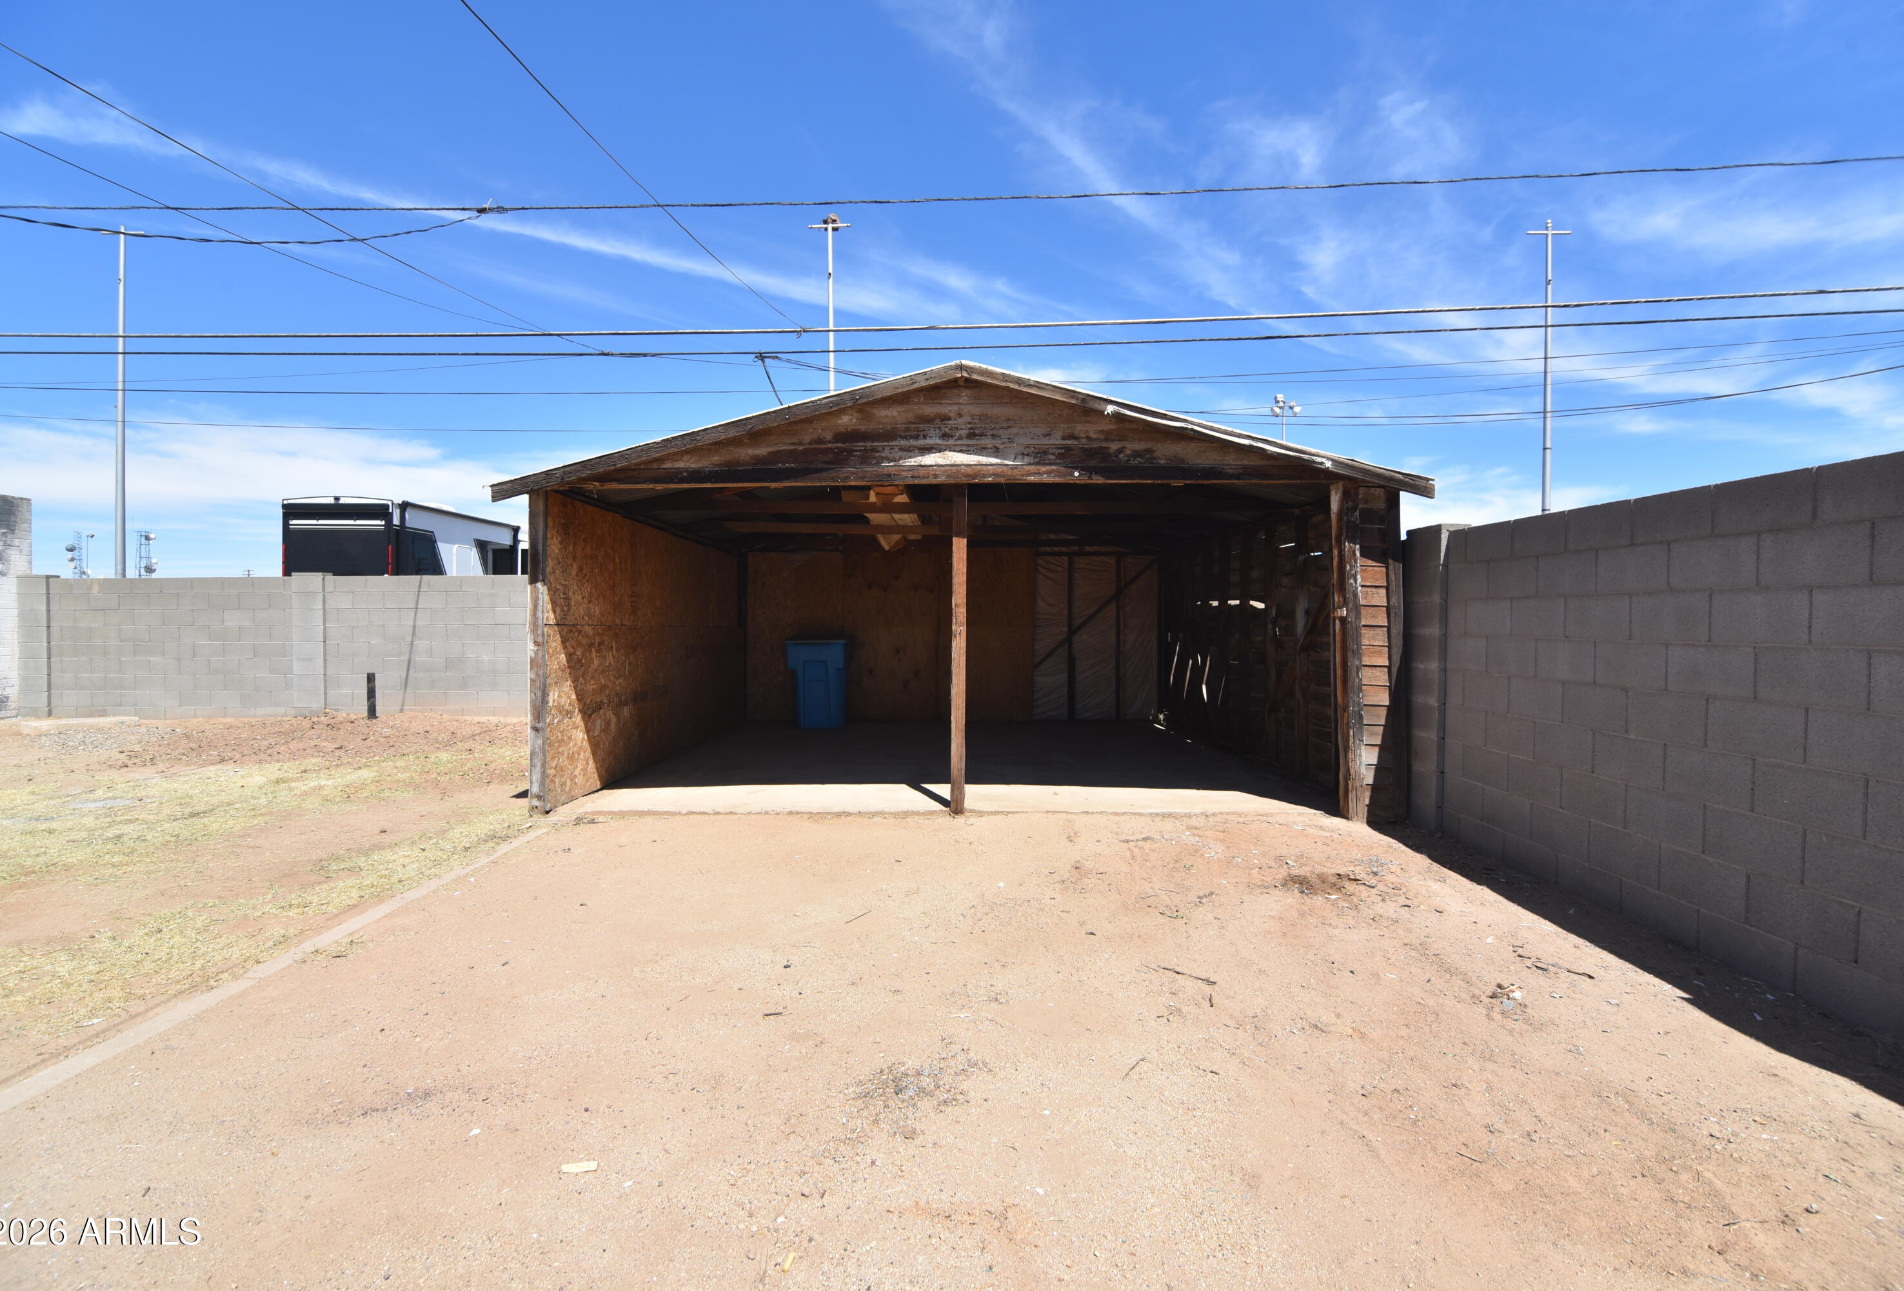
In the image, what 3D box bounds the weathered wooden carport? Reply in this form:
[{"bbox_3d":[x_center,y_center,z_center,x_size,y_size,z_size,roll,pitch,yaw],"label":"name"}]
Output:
[{"bbox_3d":[0.090,-0.397,8.280,5.950,2.910,5.720,0,1,1],"label":"weathered wooden carport"}]

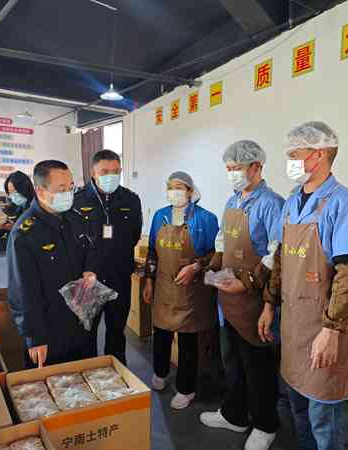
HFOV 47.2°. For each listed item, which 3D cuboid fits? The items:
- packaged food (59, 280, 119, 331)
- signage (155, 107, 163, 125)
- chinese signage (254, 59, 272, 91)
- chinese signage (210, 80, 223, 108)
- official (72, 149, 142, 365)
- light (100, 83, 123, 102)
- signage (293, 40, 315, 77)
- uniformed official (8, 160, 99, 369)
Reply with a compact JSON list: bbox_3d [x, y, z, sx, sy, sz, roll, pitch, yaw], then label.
[{"bbox_3d":[-0.412,0.380,1.920,0.280,0.250,0.130,2,5,-14],"label":"packaged food"},{"bbox_3d":[-0.263,-1.903,7.013,0.020,0.293,0.289,-1,4,-28],"label":"signage"},{"bbox_3d":[0.966,-1.610,4.297,0.020,0.290,0.300,1,6,-24],"label":"chinese signage"},{"bbox_3d":[0.557,-1.706,5.225,0.020,0.290,0.300,1,6,-24],"label":"chinese signage"},{"bbox_3d":[-0.400,0.405,2.400,0.480,1.700,0.310,2,5,-14],"label":"official"},{"bbox_3d":[-0.609,-1.301,3.900,0.225,0.160,0.225,1,6,-24],"label":"light"},{"bbox_3d":[1.301,-1.671,4.025,0.020,0.293,0.289,-1,4,-28],"label":"signage"},{"bbox_3d":[-0.590,0.485,1.950,0.360,1.600,0.470,7,6,34],"label":"uniformed official"}]

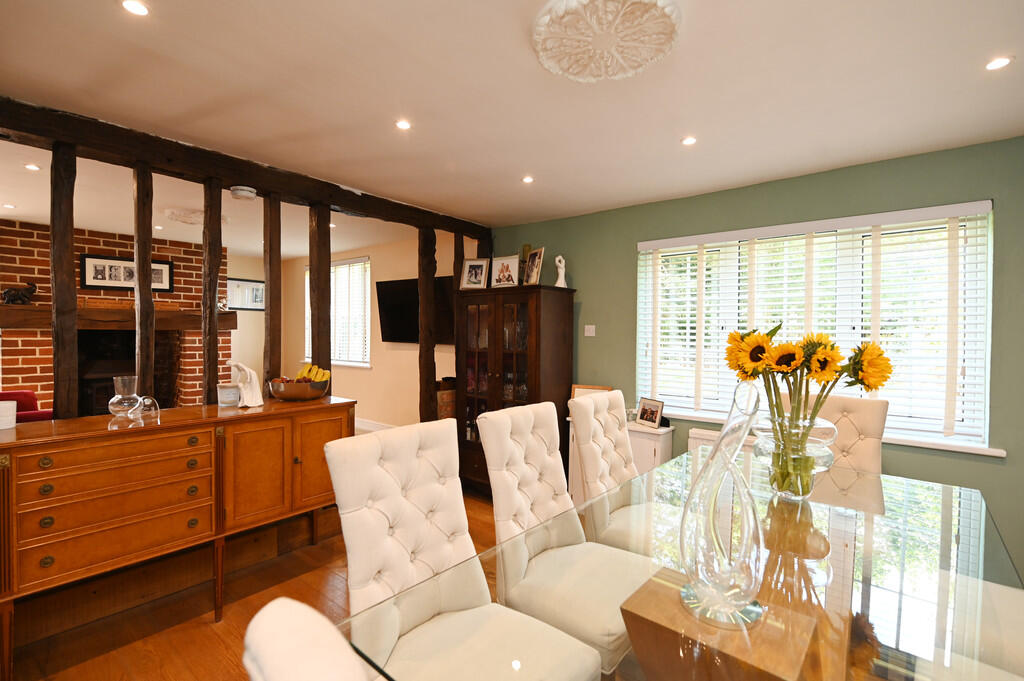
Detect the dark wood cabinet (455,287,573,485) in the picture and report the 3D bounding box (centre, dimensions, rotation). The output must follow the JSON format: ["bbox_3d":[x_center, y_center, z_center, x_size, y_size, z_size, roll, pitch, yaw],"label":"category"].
[{"bbox_3d":[0.005,0.420,3.970,0.960,1.685,0.410,1,1,41],"label":"dark wood cabinet"}]

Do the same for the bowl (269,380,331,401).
[{"bbox_3d":[-1.238,0.286,2.650,0.310,0.105,0.310,0,1,-25],"label":"bowl"}]

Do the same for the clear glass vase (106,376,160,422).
[{"bbox_3d":[-1.704,0.251,2.050,0.185,0.180,0.120,0,1,0],"label":"clear glass vase"}]

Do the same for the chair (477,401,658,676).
[{"bbox_3d":[0.236,0.783,1.630,0.605,1.020,0.480,1,1,41],"label":"chair"}]

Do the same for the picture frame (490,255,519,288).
[{"bbox_3d":[-0.051,-0.559,3.900,0.270,0.280,0.040,1,-5,34],"label":"picture frame"}]

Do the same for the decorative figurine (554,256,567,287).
[{"bbox_3d":[0.401,-0.559,3.760,0.100,0.285,0.090,1,1,30],"label":"decorative figurine"}]

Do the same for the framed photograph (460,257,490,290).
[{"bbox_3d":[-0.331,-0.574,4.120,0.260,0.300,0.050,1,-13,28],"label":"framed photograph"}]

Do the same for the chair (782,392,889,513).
[{"bbox_3d":[1.353,0.788,1.991,0.480,1.020,0.605,1,1,41],"label":"chair"}]

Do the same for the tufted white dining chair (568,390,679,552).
[{"bbox_3d":[0.605,0.781,2.011,0.605,1.020,0.480,1,1,41],"label":"tufted white dining chair"}]

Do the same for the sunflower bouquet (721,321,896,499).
[{"bbox_3d":[1.066,0.240,1.640,0.490,0.600,0.400,1,1,33],"label":"sunflower bouquet"}]

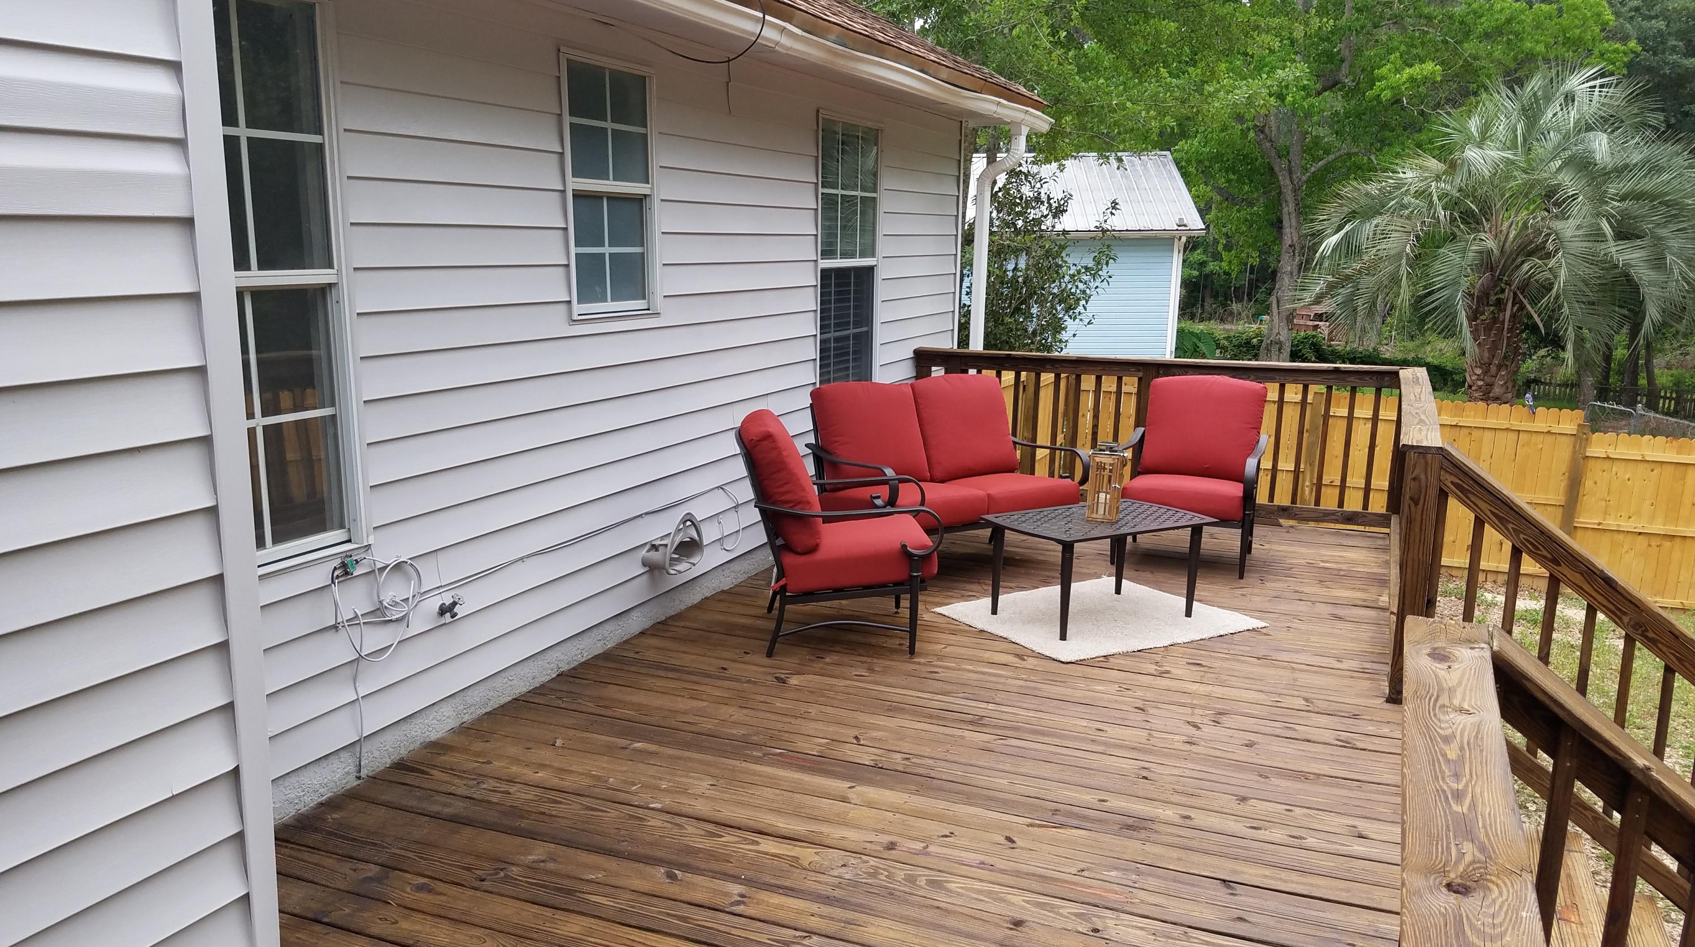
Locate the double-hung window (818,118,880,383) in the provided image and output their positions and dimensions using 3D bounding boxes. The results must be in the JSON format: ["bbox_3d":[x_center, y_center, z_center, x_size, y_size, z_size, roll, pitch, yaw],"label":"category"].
[{"bbox_3d":[-0.012,-1.154,6.985,0.100,1.550,0.870,5,11,23],"label":"double-hung window"}]

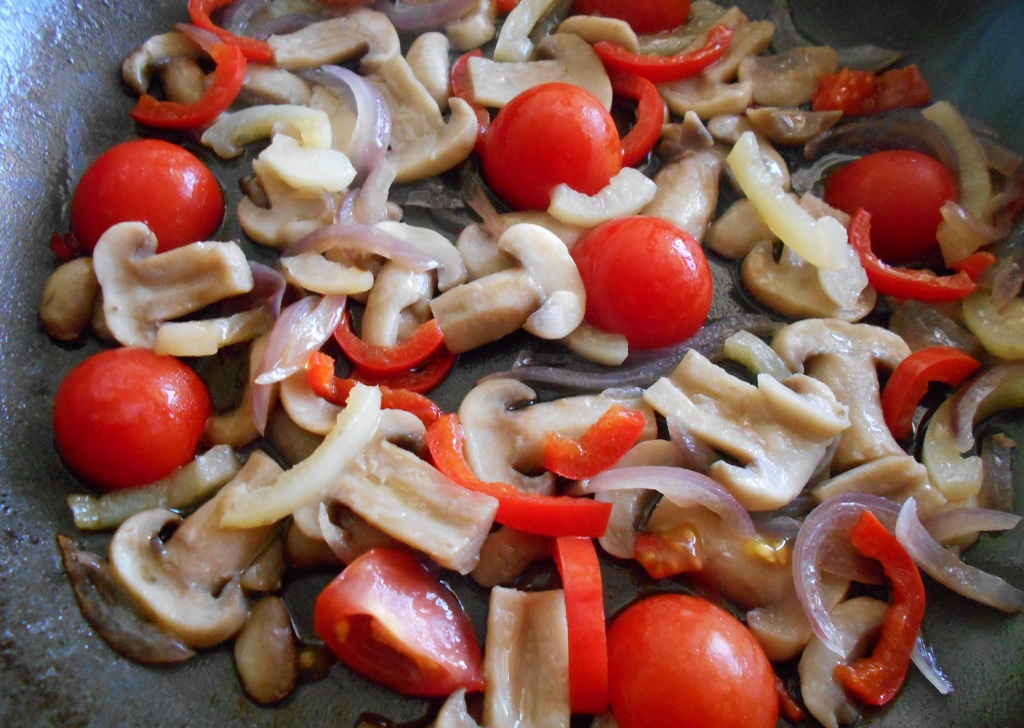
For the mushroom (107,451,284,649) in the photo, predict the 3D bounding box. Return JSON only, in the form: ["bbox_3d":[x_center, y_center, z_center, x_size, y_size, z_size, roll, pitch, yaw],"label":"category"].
[{"bbox_3d":[-0.061,0.037,0.160,0.028,0.013,0.035,24,64,10],"label":"mushroom"}]

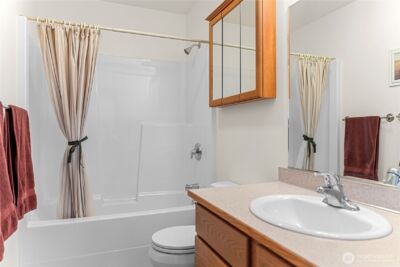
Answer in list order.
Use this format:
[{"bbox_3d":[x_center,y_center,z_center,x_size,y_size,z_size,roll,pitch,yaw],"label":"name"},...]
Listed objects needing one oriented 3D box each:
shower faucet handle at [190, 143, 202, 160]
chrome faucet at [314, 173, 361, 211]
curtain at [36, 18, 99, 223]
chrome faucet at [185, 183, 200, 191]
[{"bbox_3d":[-0.048,0.181,2.655,0.074,0.172,0.170,0,0,-22],"label":"shower faucet handle"},{"bbox_3d":[0.501,0.216,1.021,0.165,0.137,0.155,0,0,-22],"label":"chrome faucet"},{"bbox_3d":[-0.983,0.003,2.018,0.430,1.600,0.150,0,0,-22],"label":"curtain"},{"bbox_3d":[-0.080,0.548,2.755,0.148,0.068,0.060,0,0,-22],"label":"chrome faucet"}]

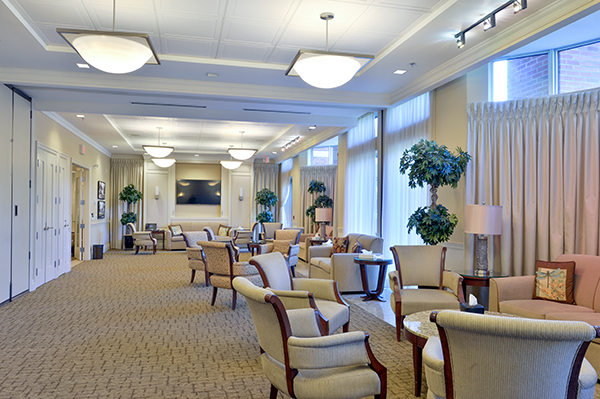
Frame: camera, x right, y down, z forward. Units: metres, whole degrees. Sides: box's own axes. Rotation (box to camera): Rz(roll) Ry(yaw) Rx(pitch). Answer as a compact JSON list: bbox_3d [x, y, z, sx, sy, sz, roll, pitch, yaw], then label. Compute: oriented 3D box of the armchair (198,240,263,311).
[{"bbox_3d":[-0.900,1.004,5.876,0.655,0.857,0.716,-1,-2,39],"label":"armchair"}]

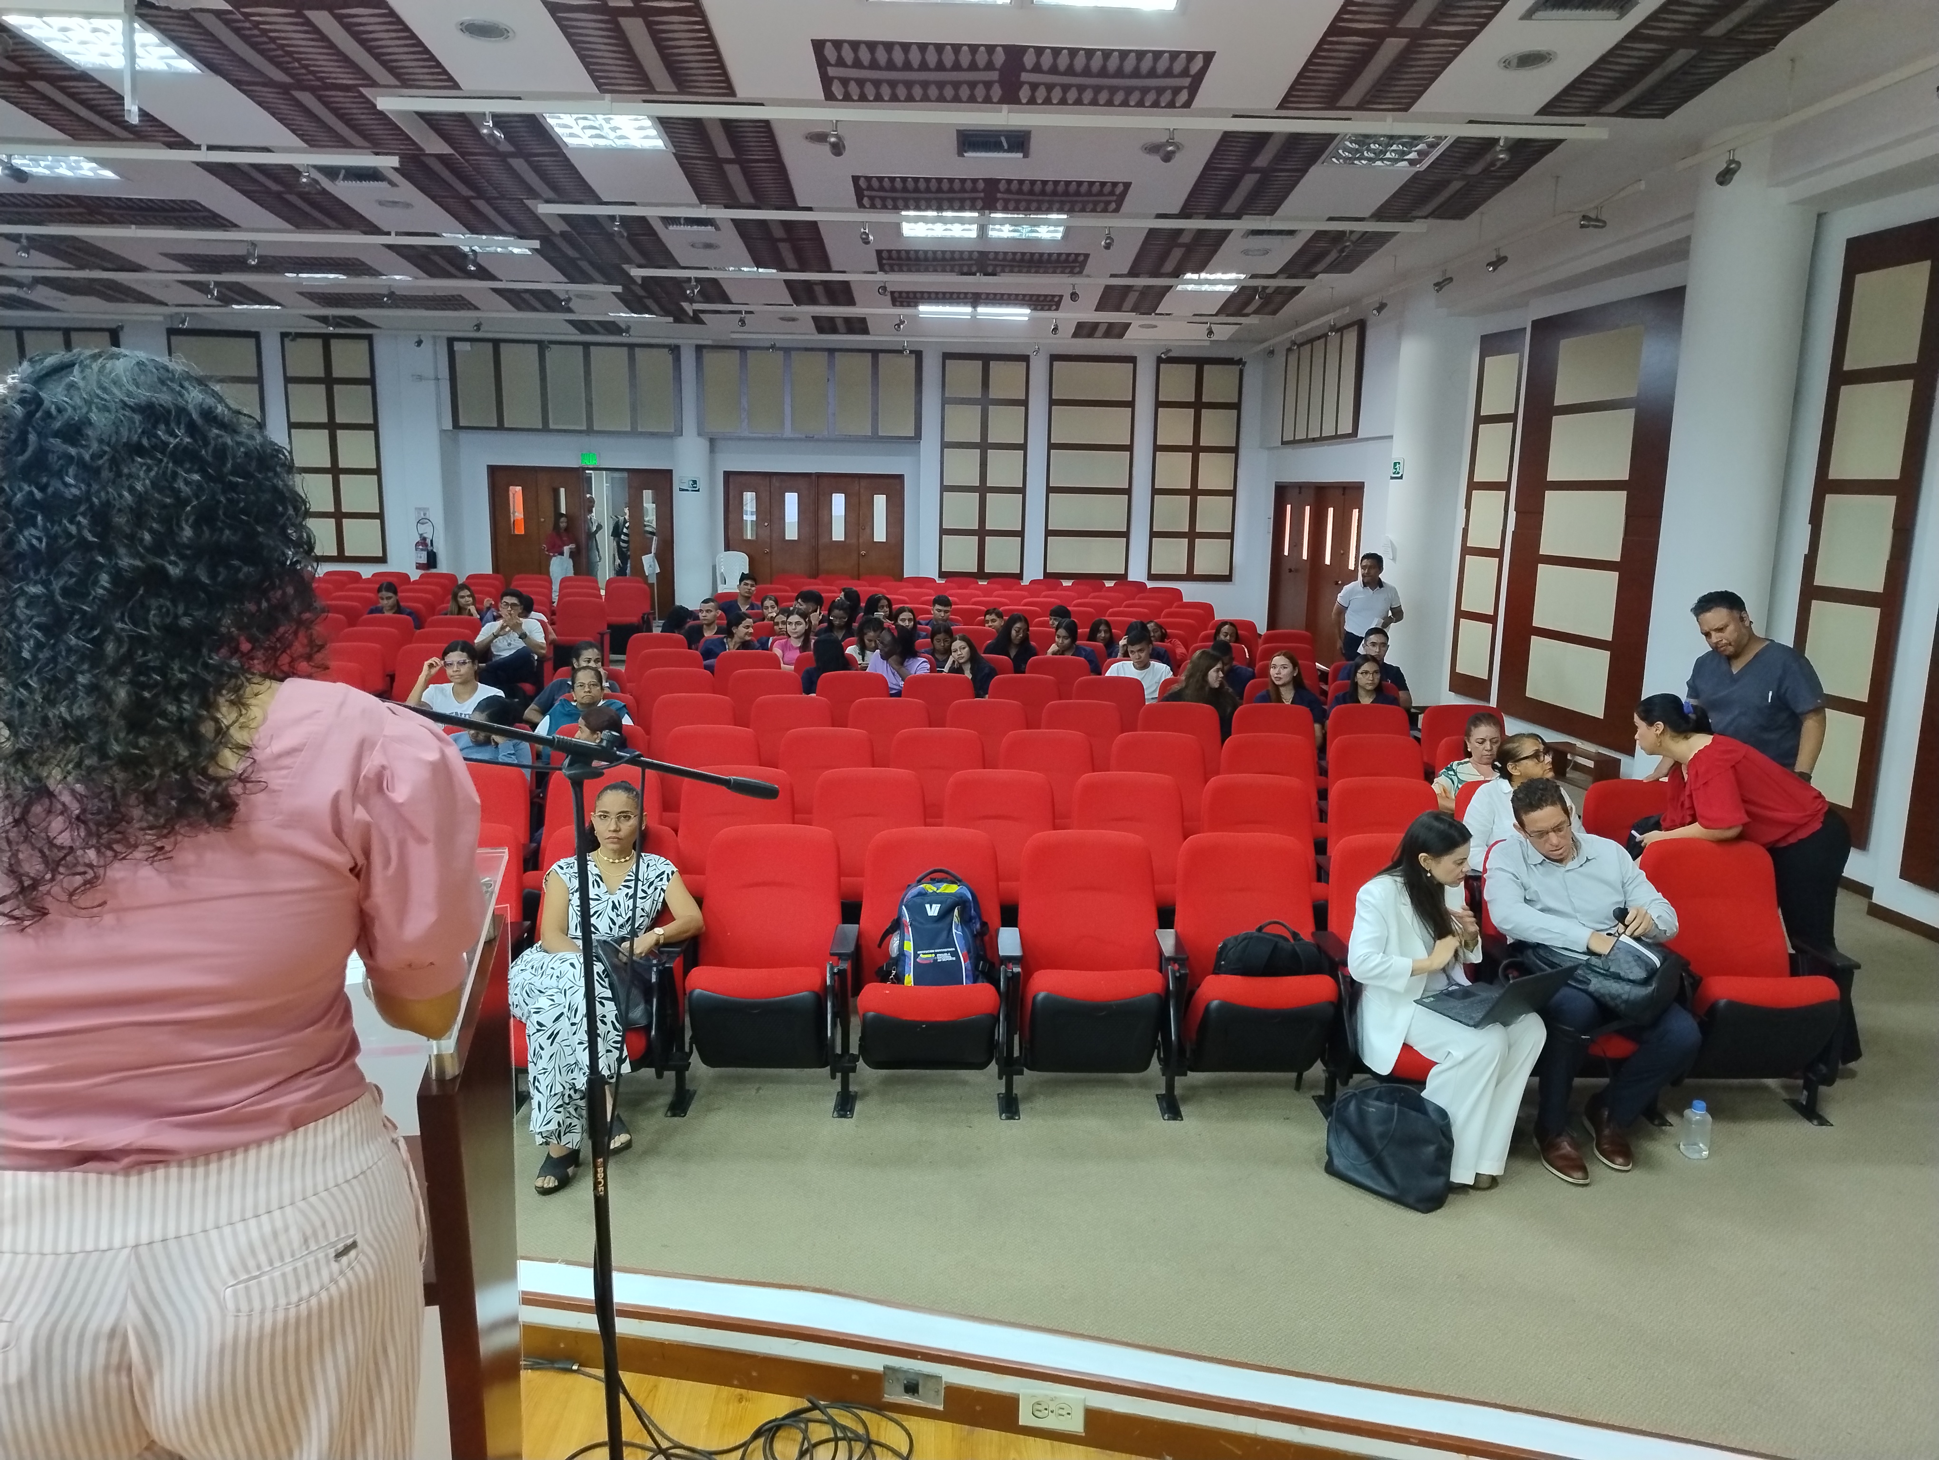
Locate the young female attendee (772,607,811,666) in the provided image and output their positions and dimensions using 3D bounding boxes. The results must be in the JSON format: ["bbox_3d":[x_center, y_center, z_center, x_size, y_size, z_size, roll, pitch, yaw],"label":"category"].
[{"bbox_3d":[-1.405,-0.345,10.594,0.460,1.180,0.750,2,10,4],"label":"young female attendee"}]

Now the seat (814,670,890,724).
[{"bbox_3d":[-0.757,0.141,8.558,0.560,0.950,0.600,1,10,0],"label":"seat"}]

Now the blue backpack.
[{"bbox_3d":[-0.130,0.679,4.604,0.330,0.430,0.220,1,-1,-1],"label":"blue backpack"}]

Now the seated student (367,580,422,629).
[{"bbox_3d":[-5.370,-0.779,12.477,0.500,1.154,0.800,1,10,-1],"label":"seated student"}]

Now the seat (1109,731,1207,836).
[{"bbox_3d":[0.984,0.496,6.778,0.575,0.900,0.640,1,10,-1],"label":"seat"}]

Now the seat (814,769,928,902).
[{"bbox_3d":[-0.445,0.665,5.744,0.560,0.920,0.600,1,10,-1],"label":"seat"}]

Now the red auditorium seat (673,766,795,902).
[{"bbox_3d":[-1.015,0.645,5.740,0.575,0.900,0.640,1,10,-1],"label":"red auditorium seat"}]

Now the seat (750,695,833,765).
[{"bbox_3d":[-1.006,0.274,7.441,0.570,0.876,0.620,1,10,-2],"label":"seat"}]

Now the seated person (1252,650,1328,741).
[{"bbox_3d":[1.978,0.111,8.341,0.480,1.180,0.750,1,10,0],"label":"seated person"}]

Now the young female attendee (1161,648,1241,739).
[{"bbox_3d":[1.468,0.102,8.341,0.500,1.180,0.720,-4,11,-25],"label":"young female attendee"}]

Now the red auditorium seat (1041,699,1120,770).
[{"bbox_3d":[0.633,0.305,7.477,0.580,0.865,0.610,1,11,-1],"label":"red auditorium seat"}]

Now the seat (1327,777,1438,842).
[{"bbox_3d":[1.840,0.692,5.783,0.575,0.900,0.640,1,10,-1],"label":"seat"}]

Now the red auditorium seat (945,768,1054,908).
[{"bbox_3d":[0.127,0.641,5.633,0.580,0.865,0.610,1,11,-1],"label":"red auditorium seat"}]

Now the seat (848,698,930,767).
[{"bbox_3d":[-0.455,0.294,7.748,0.575,0.900,0.640,1,10,-1],"label":"seat"}]

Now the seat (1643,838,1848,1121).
[{"bbox_3d":[2.705,0.898,4.800,0.560,0.920,0.600,1,10,-1],"label":"seat"}]

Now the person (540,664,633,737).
[{"bbox_3d":[-2.202,0.210,7.505,0.550,1.130,0.780,0,10,-6],"label":"person"}]

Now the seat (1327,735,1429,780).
[{"bbox_3d":[2.036,0.546,6.616,0.560,0.950,0.600,1,10,0],"label":"seat"}]

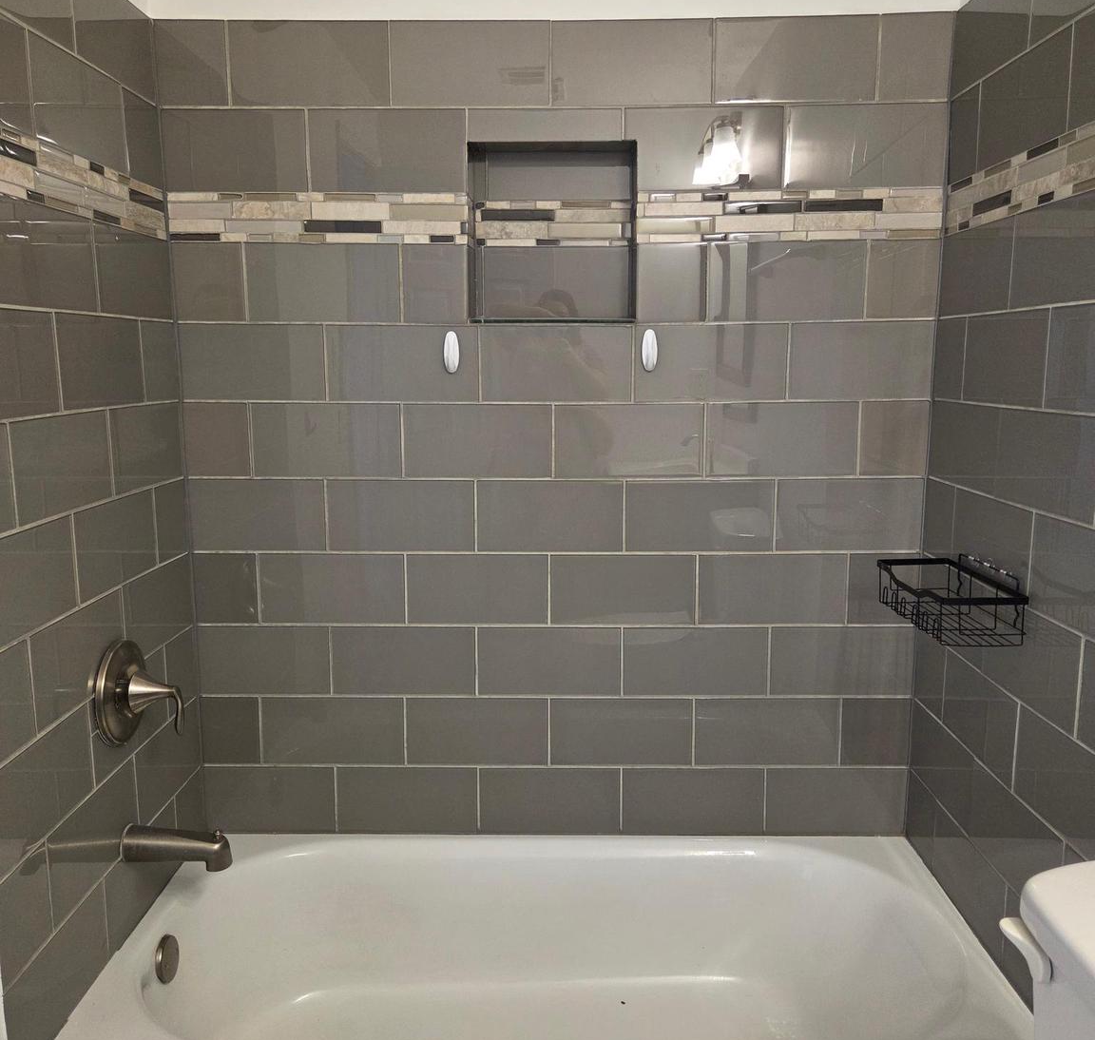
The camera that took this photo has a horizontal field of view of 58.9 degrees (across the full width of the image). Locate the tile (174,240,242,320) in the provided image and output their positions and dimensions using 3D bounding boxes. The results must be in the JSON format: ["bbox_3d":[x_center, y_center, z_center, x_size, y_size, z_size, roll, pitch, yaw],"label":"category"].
[{"bbox_3d":[-0.666,-0.470,1.925,0.140,0.155,0.010,0,9,1],"label":"tile"}]

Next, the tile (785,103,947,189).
[{"bbox_3d":[0.609,-0.715,1.860,0.303,0.152,0.010,0,9,1],"label":"tile"}]

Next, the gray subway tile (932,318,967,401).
[{"bbox_3d":[0.767,-0.303,1.844,0.009,0.152,0.151,0,9,1],"label":"gray subway tile"}]

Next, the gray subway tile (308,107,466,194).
[{"bbox_3d":[-0.307,-0.709,1.867,0.302,0.151,0.010,0,10,1],"label":"gray subway tile"}]

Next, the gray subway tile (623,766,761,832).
[{"bbox_3d":[0.312,0.603,2.085,0.303,0.152,0.010,0,9,1],"label":"gray subway tile"}]

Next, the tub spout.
[{"bbox_3d":[-0.649,0.582,1.717,0.182,0.084,0.062,0,9,1],"label":"tub spout"}]

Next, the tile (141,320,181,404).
[{"bbox_3d":[-0.750,-0.305,1.871,0.010,0.152,0.158,0,9,1],"label":"tile"}]

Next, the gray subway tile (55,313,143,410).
[{"bbox_3d":[-0.752,-0.263,1.637,0.010,0.152,0.299,0,9,1],"label":"gray subway tile"}]

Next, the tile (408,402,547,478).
[{"bbox_3d":[-0.140,-0.159,1.970,0.304,0.152,0.010,0,9,1],"label":"tile"}]

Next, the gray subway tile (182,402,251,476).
[{"bbox_3d":[-0.668,-0.162,1.967,0.136,0.151,0.010,0,10,1],"label":"gray subway tile"}]

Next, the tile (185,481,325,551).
[{"bbox_3d":[-0.592,-0.009,1.986,0.279,0.149,0.009,0,9,1],"label":"tile"}]

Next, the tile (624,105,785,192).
[{"bbox_3d":[0.302,-0.715,1.870,0.304,0.149,0.010,0,9,1],"label":"tile"}]

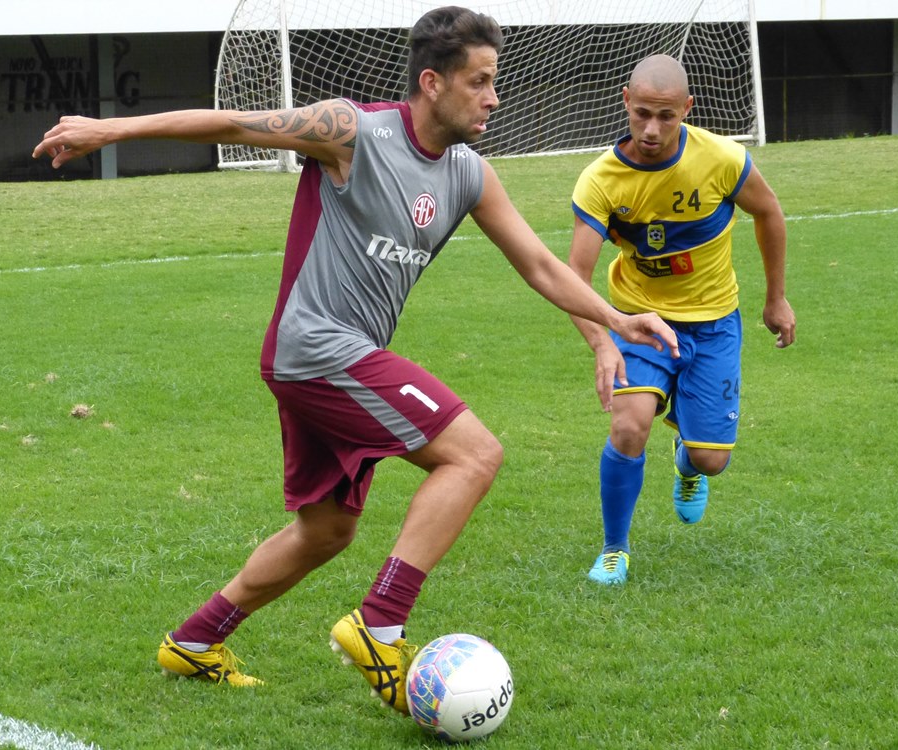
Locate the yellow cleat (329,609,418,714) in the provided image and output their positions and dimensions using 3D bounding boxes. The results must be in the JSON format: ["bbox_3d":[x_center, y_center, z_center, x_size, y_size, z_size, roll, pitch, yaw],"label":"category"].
[{"bbox_3d":[-0.145,0.604,5.320,0.105,0.270,0.100,-39,12,0],"label":"yellow cleat"}]

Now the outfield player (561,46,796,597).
[{"bbox_3d":[0.617,-0.167,6.748,0.570,1.400,0.700,2,8,18],"label":"outfield player"}]

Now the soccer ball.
[{"bbox_3d":[0.023,0.642,5.220,0.220,0.220,0.220,0,8,0],"label":"soccer ball"}]

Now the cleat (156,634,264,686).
[{"bbox_3d":[-0.529,0.631,5.620,0.270,0.100,0.100,13,6,12],"label":"cleat"}]

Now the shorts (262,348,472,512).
[{"bbox_3d":[-0.177,0.112,5.320,0.410,0.355,0.370,2,8,13],"label":"shorts"}]

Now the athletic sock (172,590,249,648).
[{"bbox_3d":[-0.527,0.540,5.620,0.105,0.135,0.090,46,5,9],"label":"athletic sock"}]

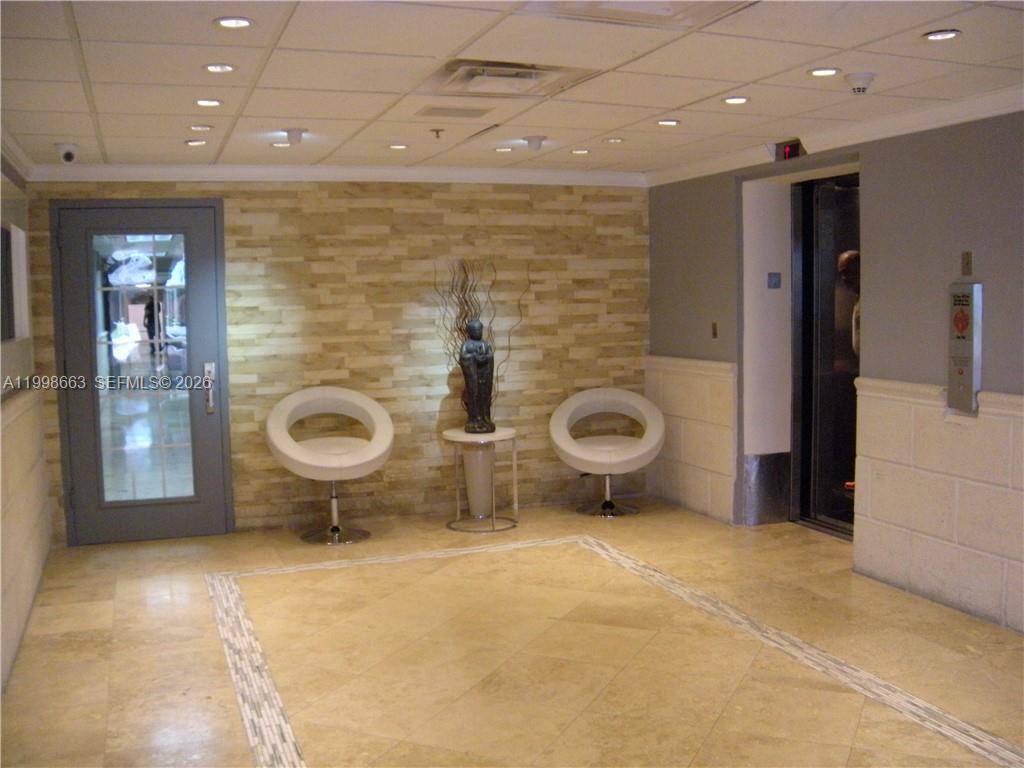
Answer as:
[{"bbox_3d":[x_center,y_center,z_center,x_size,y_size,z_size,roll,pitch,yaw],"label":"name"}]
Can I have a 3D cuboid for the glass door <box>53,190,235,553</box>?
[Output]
[{"bbox_3d":[-2.249,-0.073,6.375,0.985,2.090,0.090,-3,5,-20],"label":"glass door"}]

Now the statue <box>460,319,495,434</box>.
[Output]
[{"bbox_3d":[-0.222,-0.056,6.698,0.220,0.727,0.190,-3,5,-18],"label":"statue"}]

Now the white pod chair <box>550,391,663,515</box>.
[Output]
[{"bbox_3d":[0.654,0.457,7.070,0.780,0.810,0.710,-1,5,4],"label":"white pod chair"}]

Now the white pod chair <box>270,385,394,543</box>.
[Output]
[{"bbox_3d":[-1.113,0.495,6.427,0.780,0.910,0.710,-3,5,-20],"label":"white pod chair"}]

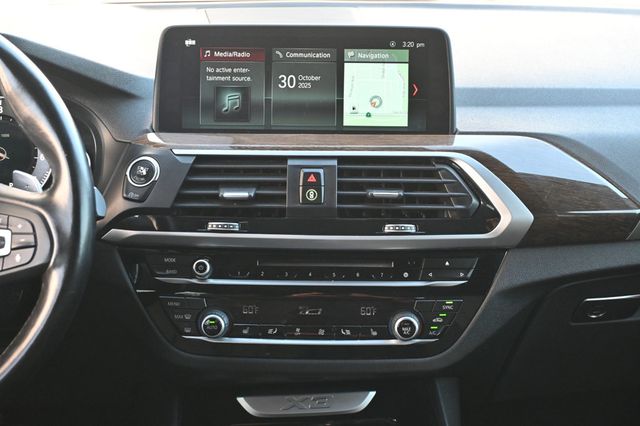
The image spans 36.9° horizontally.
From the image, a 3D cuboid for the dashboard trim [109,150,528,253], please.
[{"bbox_3d":[-0.002,-0.011,0.905,0.405,0.100,0.058,1,2,1],"label":"dashboard trim"}]

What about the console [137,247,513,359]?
[{"bbox_3d":[-0.005,0.085,0.900,0.351,0.105,0.050,1,2,1],"label":"console"}]

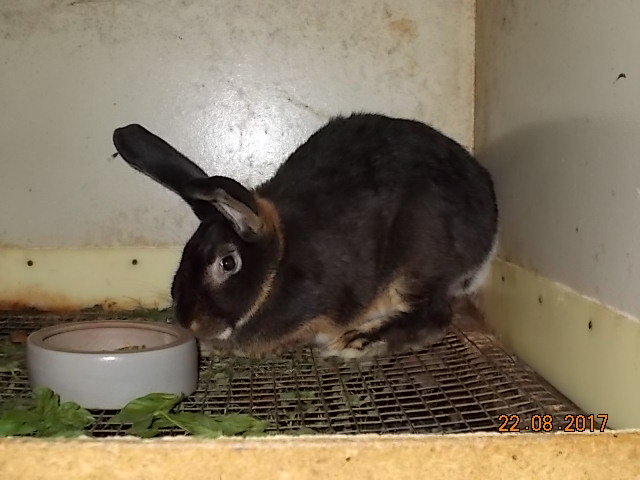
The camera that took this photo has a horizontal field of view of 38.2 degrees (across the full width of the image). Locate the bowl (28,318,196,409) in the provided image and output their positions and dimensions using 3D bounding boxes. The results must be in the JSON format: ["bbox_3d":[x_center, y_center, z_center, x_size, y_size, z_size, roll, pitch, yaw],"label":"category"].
[{"bbox_3d":[-0.176,0.104,0.792,0.142,0.047,0.142,0,6,0],"label":"bowl"}]

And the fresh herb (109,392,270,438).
[{"bbox_3d":[-0.097,0.125,0.696,0.118,0.026,0.075,0,6,0],"label":"fresh herb"}]

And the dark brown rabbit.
[{"bbox_3d":[-0.010,-0.014,0.989,0.400,0.242,0.180,-2,6,-15],"label":"dark brown rabbit"}]

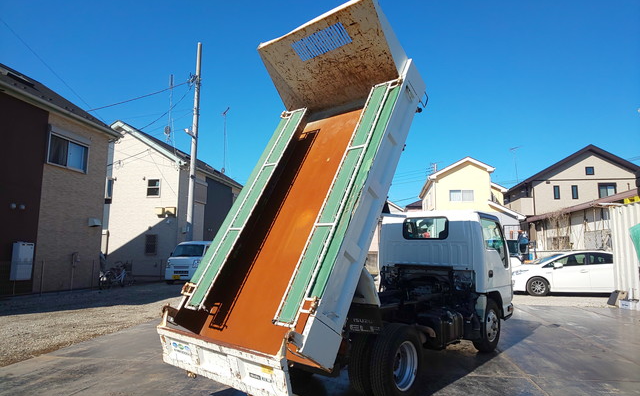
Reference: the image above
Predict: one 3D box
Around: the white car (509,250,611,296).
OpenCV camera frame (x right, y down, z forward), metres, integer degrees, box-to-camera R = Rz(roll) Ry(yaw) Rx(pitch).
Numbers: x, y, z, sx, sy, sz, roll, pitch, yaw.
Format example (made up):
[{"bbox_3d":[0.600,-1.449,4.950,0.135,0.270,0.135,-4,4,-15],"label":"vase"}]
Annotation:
[{"bbox_3d":[8.540,2.620,13.000,4.470,1.490,1.745,0,-7,3],"label":"white car"}]

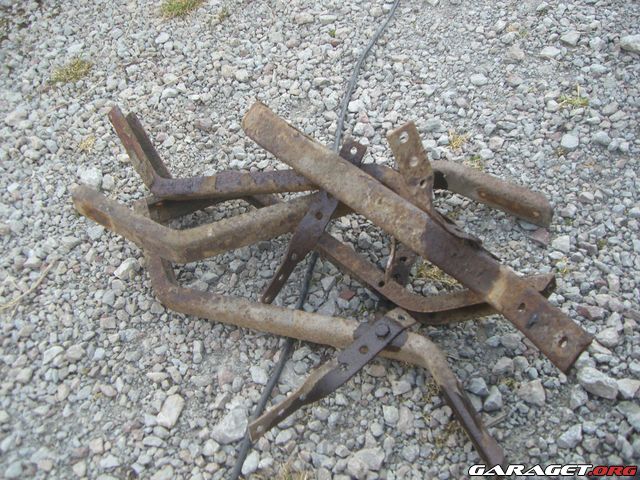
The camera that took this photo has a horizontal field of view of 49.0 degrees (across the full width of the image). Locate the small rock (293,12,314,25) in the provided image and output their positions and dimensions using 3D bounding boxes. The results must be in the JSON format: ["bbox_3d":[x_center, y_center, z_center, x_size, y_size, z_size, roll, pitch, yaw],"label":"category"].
[{"bbox_3d":[-0.037,-0.544,1.727,0.048,0.023,0.029,4,50,3],"label":"small rock"}]

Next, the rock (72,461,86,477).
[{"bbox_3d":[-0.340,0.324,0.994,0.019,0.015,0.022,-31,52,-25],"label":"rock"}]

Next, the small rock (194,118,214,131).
[{"bbox_3d":[-0.246,-0.246,1.497,0.042,0.021,0.025,0,52,0],"label":"small rock"}]

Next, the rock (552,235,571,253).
[{"bbox_3d":[0.447,0.006,1.299,0.030,0.021,0.036,0,52,0],"label":"rock"}]

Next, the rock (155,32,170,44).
[{"bbox_3d":[-0.374,-0.480,1.675,0.035,0.020,0.025,-20,53,-16],"label":"rock"}]

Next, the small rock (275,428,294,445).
[{"bbox_3d":[-0.051,0.285,1.018,0.020,0.018,0.030,31,55,28],"label":"small rock"}]

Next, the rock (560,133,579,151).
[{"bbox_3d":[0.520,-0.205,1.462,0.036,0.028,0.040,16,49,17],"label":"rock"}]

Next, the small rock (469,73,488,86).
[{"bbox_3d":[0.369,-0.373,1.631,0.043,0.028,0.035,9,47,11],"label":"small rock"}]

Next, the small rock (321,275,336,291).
[{"bbox_3d":[0.015,0.075,1.246,0.028,0.019,0.030,0,52,0],"label":"small rock"}]

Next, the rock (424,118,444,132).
[{"bbox_3d":[0.243,-0.244,1.494,0.042,0.023,0.031,-4,52,-3],"label":"rock"}]

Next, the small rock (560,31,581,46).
[{"bbox_3d":[0.599,-0.482,1.680,0.045,0.027,0.038,-16,54,-12],"label":"small rock"}]

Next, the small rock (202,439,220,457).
[{"bbox_3d":[-0.158,0.301,1.019,0.024,0.018,0.022,20,53,16],"label":"small rock"}]

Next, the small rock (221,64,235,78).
[{"bbox_3d":[-0.208,-0.381,1.590,0.029,0.023,0.029,0,50,0],"label":"small rock"}]

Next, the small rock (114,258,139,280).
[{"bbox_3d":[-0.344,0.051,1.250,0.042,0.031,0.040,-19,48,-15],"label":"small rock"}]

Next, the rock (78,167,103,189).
[{"bbox_3d":[-0.465,-0.127,1.424,0.048,0.037,0.051,-19,48,-16],"label":"rock"}]

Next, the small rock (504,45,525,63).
[{"bbox_3d":[0.469,-0.449,1.696,0.048,0.038,0.049,11,47,13],"label":"small rock"}]

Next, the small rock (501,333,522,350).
[{"bbox_3d":[0.319,0.169,1.172,0.035,0.021,0.030,6,52,5],"label":"small rock"}]

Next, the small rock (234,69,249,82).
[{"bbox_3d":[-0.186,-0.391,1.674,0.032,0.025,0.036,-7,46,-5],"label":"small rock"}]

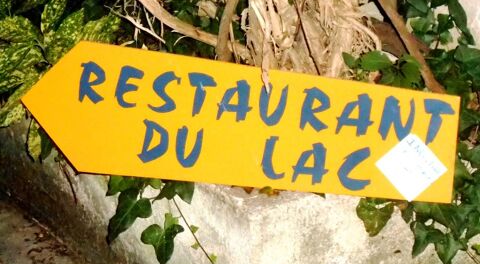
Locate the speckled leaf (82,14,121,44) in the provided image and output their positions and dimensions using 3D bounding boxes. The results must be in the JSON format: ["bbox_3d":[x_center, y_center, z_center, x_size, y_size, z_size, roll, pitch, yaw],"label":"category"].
[{"bbox_3d":[-0.230,-0.170,2.420,0.063,0.048,0.035,-1,15,0],"label":"speckled leaf"}]

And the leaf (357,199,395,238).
[{"bbox_3d":[0.247,0.154,2.660,0.069,0.073,0.025,0,-14,0],"label":"leaf"}]

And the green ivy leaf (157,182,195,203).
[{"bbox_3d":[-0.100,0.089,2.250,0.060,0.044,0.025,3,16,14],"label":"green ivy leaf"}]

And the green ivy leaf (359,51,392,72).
[{"bbox_3d":[0.214,-0.113,2.300,0.054,0.028,0.030,-1,15,0],"label":"green ivy leaf"}]

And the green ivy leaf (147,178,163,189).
[{"bbox_3d":[-0.156,0.091,2.660,0.029,0.027,0.012,2,-17,7],"label":"green ivy leaf"}]

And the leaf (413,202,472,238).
[{"bbox_3d":[0.313,0.135,2.250,0.093,0.055,0.035,-3,15,-6],"label":"leaf"}]

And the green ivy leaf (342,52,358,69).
[{"bbox_3d":[0.209,-0.136,2.760,0.030,0.030,0.012,4,-20,14],"label":"green ivy leaf"}]

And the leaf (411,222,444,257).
[{"bbox_3d":[0.345,0.198,2.680,0.063,0.063,0.025,2,-14,6],"label":"leaf"}]

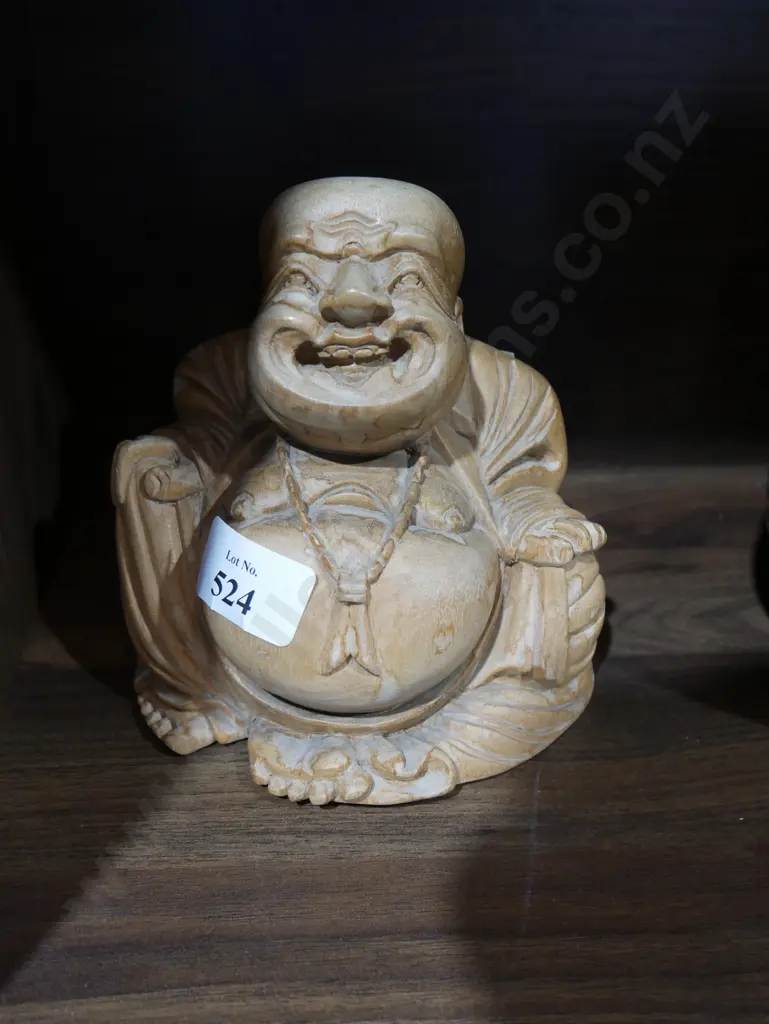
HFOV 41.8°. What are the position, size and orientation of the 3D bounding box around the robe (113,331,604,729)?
[{"bbox_3d":[-0.007,0.003,0.310,0.138,0.112,0.104,4,30,6],"label":"robe"}]

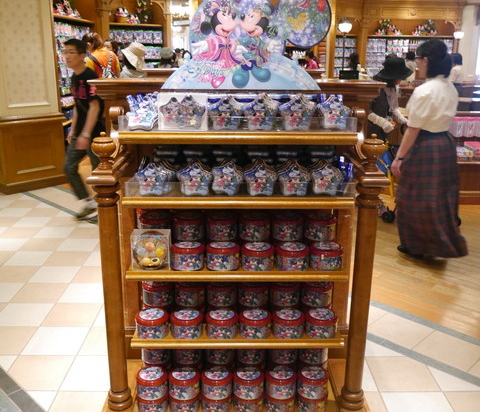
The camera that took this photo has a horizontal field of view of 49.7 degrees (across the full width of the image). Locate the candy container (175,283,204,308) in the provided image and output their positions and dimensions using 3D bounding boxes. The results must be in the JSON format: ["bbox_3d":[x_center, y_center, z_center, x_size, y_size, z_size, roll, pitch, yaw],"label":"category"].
[{"bbox_3d":[-0.207,0.353,2.157,0.124,0.081,0.124,0,16,-1],"label":"candy container"}]

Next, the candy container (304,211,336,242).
[{"bbox_3d":[0.328,0.083,2.097,0.127,0.075,0.127,0,16,0],"label":"candy container"}]

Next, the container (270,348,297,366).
[{"bbox_3d":[0.186,0.601,2.175,0.125,0.075,0.125,0,16,-1],"label":"container"}]

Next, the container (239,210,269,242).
[{"bbox_3d":[0.061,0.080,2.049,0.125,0.075,0.125,0,16,-1],"label":"container"}]

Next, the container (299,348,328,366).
[{"bbox_3d":[0.310,0.601,2.178,0.125,0.075,0.125,0,16,-1],"label":"container"}]

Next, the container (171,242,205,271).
[{"bbox_3d":[-0.199,0.190,1.973,0.124,0.073,0.124,0,15,0],"label":"container"}]

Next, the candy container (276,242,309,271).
[{"bbox_3d":[0.199,0.197,1.946,0.124,0.073,0.124,0,15,0],"label":"candy container"}]

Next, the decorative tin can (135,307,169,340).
[{"bbox_3d":[-0.348,0.465,2.059,0.127,0.075,0.127,0,16,0],"label":"decorative tin can"}]

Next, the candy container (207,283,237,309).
[{"bbox_3d":[-0.075,0.354,2.159,0.124,0.081,0.124,0,16,-1],"label":"candy container"}]

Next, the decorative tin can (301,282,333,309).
[{"bbox_3d":[0.320,0.355,2.131,0.124,0.073,0.124,0,15,0],"label":"decorative tin can"}]

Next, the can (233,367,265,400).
[{"bbox_3d":[0.036,0.703,2.073,0.124,0.081,0.124,1,16,0],"label":"can"}]

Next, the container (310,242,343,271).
[{"bbox_3d":[0.330,0.190,1.997,0.124,0.081,0.124,0,16,-1],"label":"container"}]

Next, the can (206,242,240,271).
[{"bbox_3d":[-0.063,0.190,1.973,0.124,0.073,0.124,0,15,0],"label":"can"}]

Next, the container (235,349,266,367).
[{"bbox_3d":[0.049,0.596,2.173,0.124,0.081,0.124,0,16,-1],"label":"container"}]

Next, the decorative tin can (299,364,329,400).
[{"bbox_3d":[0.294,0.708,2.080,0.125,0.075,0.125,0,16,-1],"label":"decorative tin can"}]

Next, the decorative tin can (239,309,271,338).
[{"bbox_3d":[0.061,0.466,2.059,0.127,0.075,0.127,0,16,0],"label":"decorative tin can"}]

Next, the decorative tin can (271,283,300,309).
[{"bbox_3d":[0.183,0.347,2.107,0.125,0.075,0.125,0,16,-1],"label":"decorative tin can"}]

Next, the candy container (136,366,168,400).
[{"bbox_3d":[-0.345,0.704,2.054,0.124,0.073,0.124,0,15,0],"label":"candy container"}]

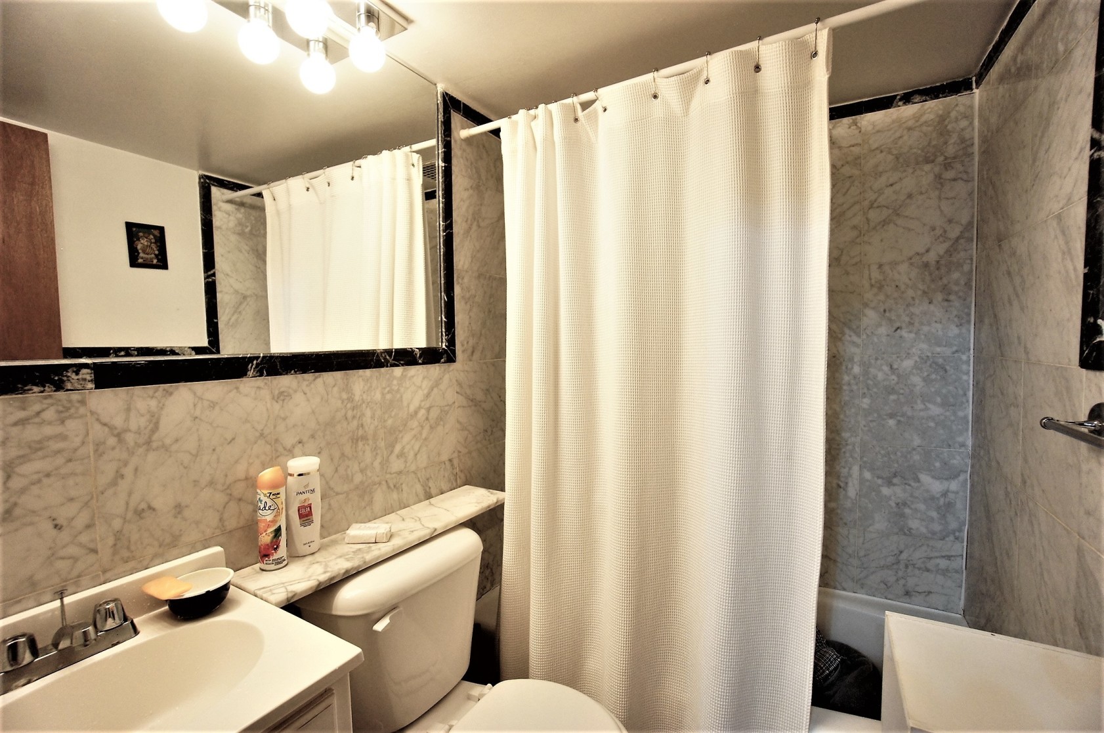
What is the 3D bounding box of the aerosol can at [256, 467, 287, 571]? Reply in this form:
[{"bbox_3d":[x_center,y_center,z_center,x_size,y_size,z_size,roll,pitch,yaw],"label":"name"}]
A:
[{"bbox_3d":[-0.610,0.335,1.004,0.056,0.212,0.056,-1,3,0],"label":"aerosol can"}]

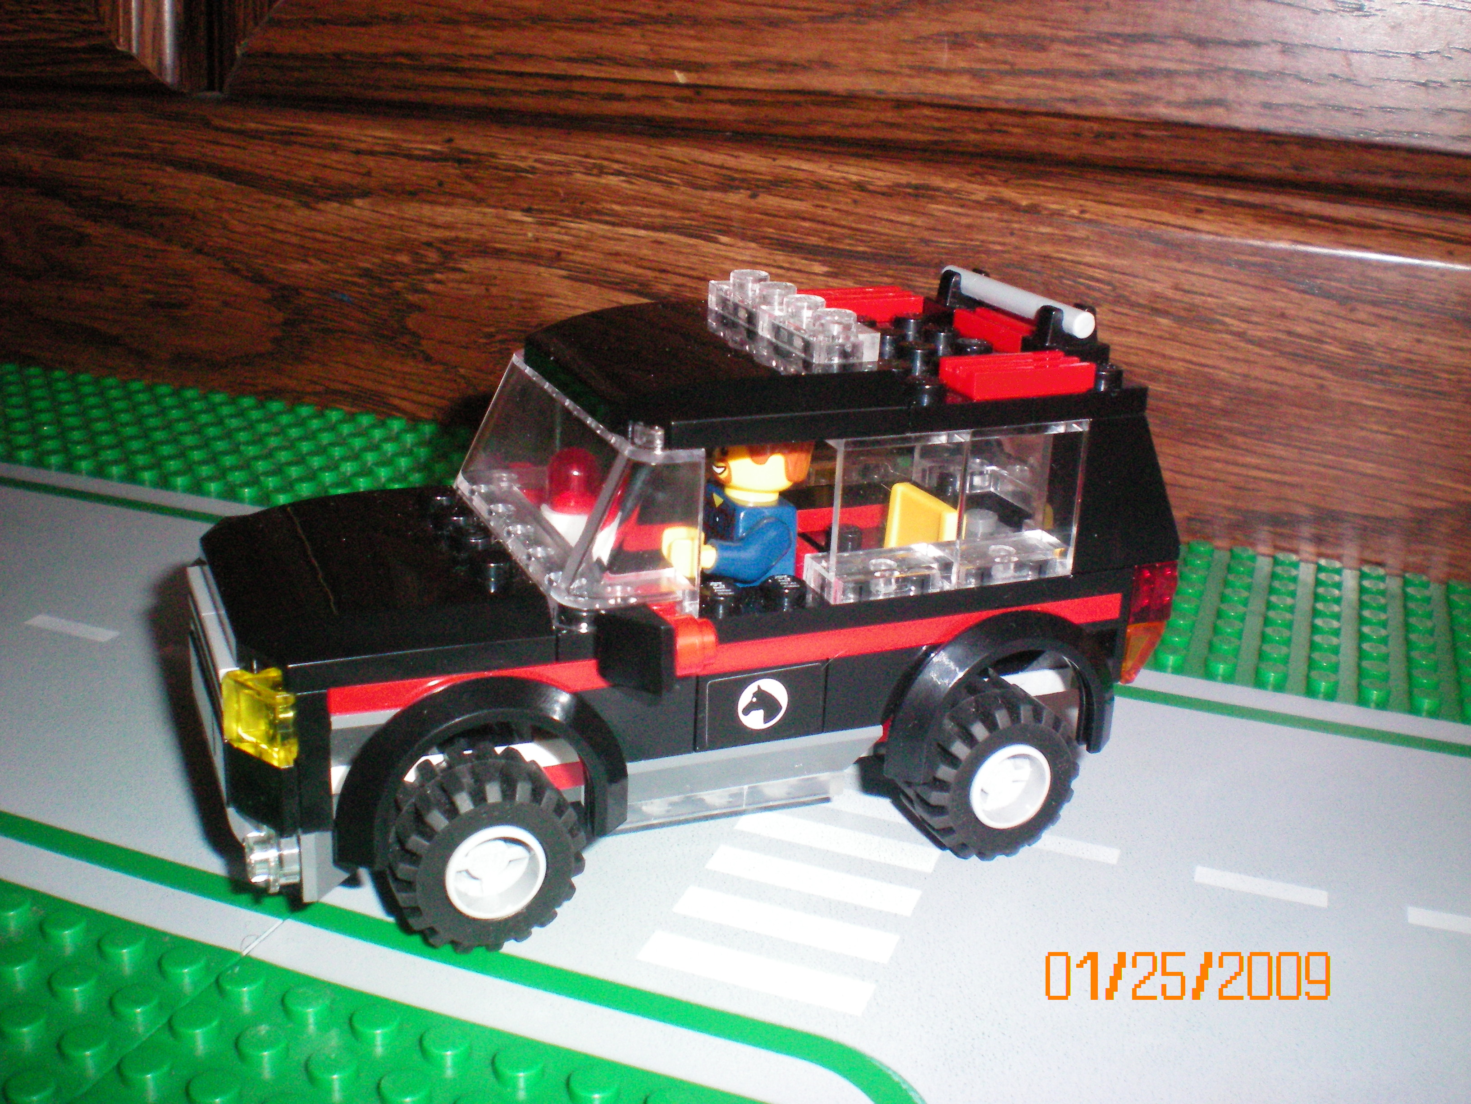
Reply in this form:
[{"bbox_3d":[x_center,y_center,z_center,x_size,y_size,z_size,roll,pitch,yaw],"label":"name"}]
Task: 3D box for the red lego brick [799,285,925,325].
[{"bbox_3d":[0.017,-0.034,0.221,0.016,0.003,0.008,-6,22,-22],"label":"red lego brick"}]

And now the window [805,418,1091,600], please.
[{"bbox_3d":[0.024,-0.006,0.188,0.032,0.019,0.008,-6,22,-22],"label":"window"}]

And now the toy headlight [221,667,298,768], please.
[{"bbox_3d":[-0.048,0.017,0.164,0.006,0.008,0.008,-6,22,-22],"label":"toy headlight"}]

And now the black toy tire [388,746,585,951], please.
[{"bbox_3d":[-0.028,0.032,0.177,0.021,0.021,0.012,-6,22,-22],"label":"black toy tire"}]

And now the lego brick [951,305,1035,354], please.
[{"bbox_3d":[0.036,-0.028,0.208,0.008,0.003,0.016,-6,22,-22],"label":"lego brick"}]

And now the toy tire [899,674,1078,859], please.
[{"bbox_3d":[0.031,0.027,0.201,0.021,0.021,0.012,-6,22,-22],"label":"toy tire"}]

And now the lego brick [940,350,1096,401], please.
[{"bbox_3d":[0.032,-0.020,0.186,0.016,0.003,0.008,-6,22,-22],"label":"lego brick"}]

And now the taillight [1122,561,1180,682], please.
[{"bbox_3d":[0.050,0.008,0.205,0.006,0.016,0.008,-6,22,-22],"label":"taillight"}]

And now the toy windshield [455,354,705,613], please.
[{"bbox_3d":[-0.020,-0.009,0.190,0.016,0.019,0.048,-6,22,-22],"label":"toy windshield"}]

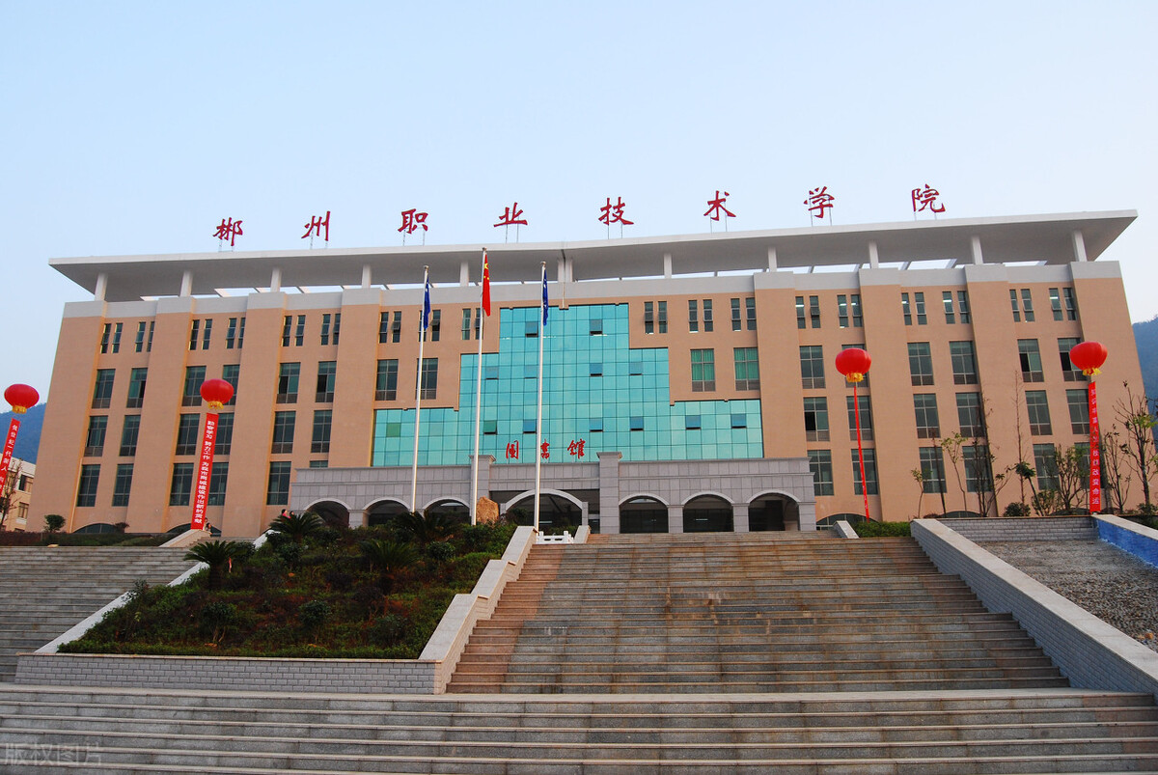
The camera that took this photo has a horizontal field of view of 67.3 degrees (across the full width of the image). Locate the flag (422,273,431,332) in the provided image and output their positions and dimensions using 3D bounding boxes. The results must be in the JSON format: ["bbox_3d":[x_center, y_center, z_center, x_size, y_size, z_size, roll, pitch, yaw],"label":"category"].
[{"bbox_3d":[-6.525,-3.675,37.600,0.300,2.580,0.220,-2,-16,6],"label":"flag"}]

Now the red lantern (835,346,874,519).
[{"bbox_3d":[14.869,2.445,45.913,1.880,9.550,1.880,-2,-16,6],"label":"red lantern"}]

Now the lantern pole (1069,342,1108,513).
[{"bbox_3d":[26.643,1.957,44.819,2.050,9.140,1.900,-2,-16,6],"label":"lantern pole"}]

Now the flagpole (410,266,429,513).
[{"bbox_3d":[-6.674,0.517,36.381,0.170,12.140,0.170,-2,-16,6],"label":"flagpole"}]

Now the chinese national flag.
[{"bbox_3d":[-3.966,-4.412,37.548,0.350,2.930,0.250,-2,-16,6],"label":"chinese national flag"}]

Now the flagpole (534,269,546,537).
[{"bbox_3d":[-1.590,0.389,35.885,0.170,12.110,0.170,-2,-16,6],"label":"flagpole"}]

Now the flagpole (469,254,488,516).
[{"bbox_3d":[-4.155,0.106,36.238,0.180,12.850,0.180,-2,-16,6],"label":"flagpole"}]

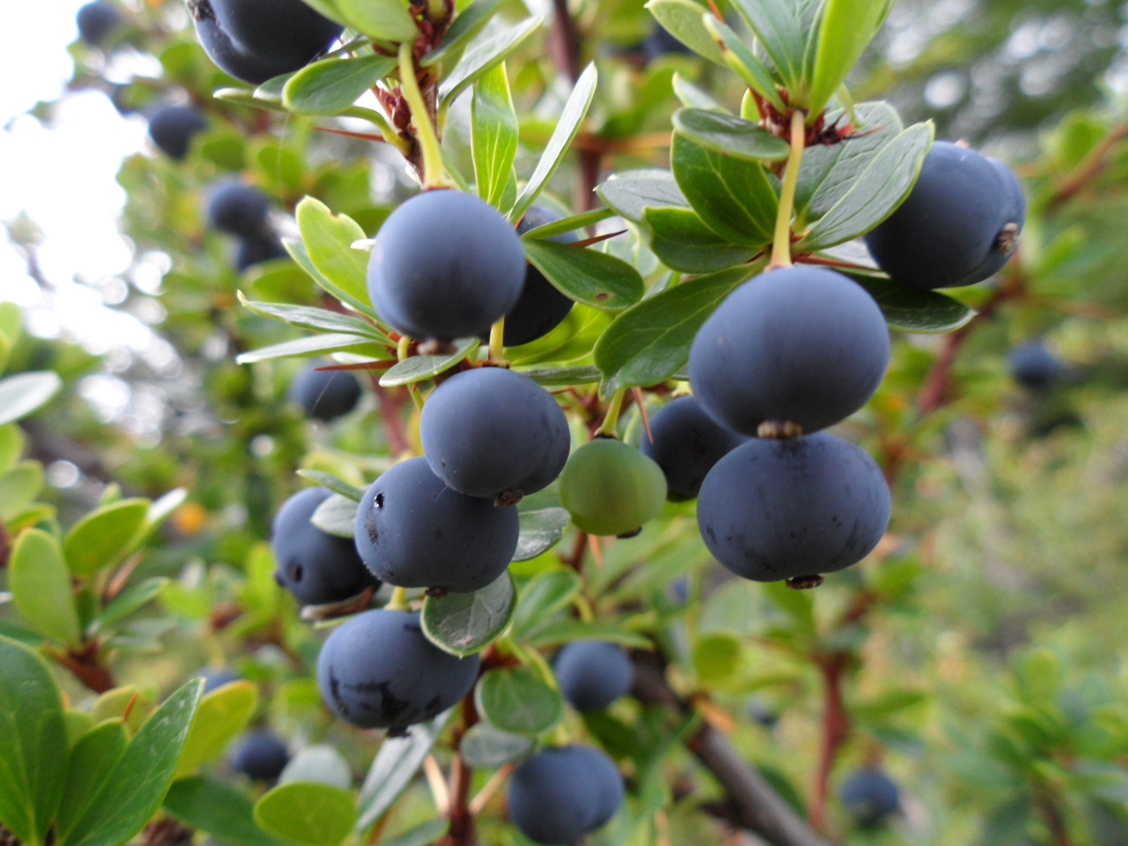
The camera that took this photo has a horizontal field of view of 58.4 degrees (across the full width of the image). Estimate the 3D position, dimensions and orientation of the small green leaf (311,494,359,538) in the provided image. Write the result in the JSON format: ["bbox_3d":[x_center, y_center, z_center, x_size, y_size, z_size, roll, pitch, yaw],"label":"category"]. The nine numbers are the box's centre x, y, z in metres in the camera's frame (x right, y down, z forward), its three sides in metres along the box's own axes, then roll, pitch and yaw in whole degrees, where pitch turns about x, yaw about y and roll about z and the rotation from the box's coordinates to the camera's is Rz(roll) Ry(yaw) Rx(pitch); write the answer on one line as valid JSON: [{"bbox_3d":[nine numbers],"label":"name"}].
[{"bbox_3d":[-0.017,0.008,0.085,0.009,0.004,0.001,-5,-31,-15],"label":"small green leaf"}]

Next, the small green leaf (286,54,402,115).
[{"bbox_3d":[-0.015,-0.023,0.068,0.009,0.004,0.002,-30,-40,-6],"label":"small green leaf"}]

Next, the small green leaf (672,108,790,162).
[{"bbox_3d":[0.014,-0.024,0.084,0.011,0.002,0.006,4,33,-26],"label":"small green leaf"}]

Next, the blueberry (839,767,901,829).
[{"bbox_3d":[0.063,0.077,0.208,0.012,0.012,0.012,0,3,0],"label":"blueberry"}]

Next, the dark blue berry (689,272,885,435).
[{"bbox_3d":[0.015,-0.005,0.066,0.013,0.011,0.013,0,-11,0],"label":"dark blue berry"}]

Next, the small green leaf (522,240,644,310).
[{"bbox_3d":[0.001,-0.011,0.076,0.011,0.005,0.002,29,-13,16],"label":"small green leaf"}]

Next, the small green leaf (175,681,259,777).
[{"bbox_3d":[-0.037,0.032,0.106,0.006,0.012,0.002,38,-10,-12],"label":"small green leaf"}]

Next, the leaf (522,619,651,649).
[{"bbox_3d":[0.002,0.019,0.089,0.011,0.002,0.004,1,30,1],"label":"leaf"}]

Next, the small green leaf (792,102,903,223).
[{"bbox_3d":[0.021,-0.019,0.074,0.007,0.014,0.002,26,-24,27],"label":"small green leaf"}]

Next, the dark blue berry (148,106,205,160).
[{"bbox_3d":[-0.072,-0.054,0.188,0.011,0.010,0.011,0,-3,0],"label":"dark blue berry"}]

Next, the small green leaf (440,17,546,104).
[{"bbox_3d":[-0.006,-0.030,0.082,0.012,0.002,0.005,-45,30,-15],"label":"small green leaf"}]

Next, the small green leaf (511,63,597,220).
[{"bbox_3d":[-0.001,-0.022,0.081,0.001,0.015,0.004,30,-5,-30],"label":"small green leaf"}]

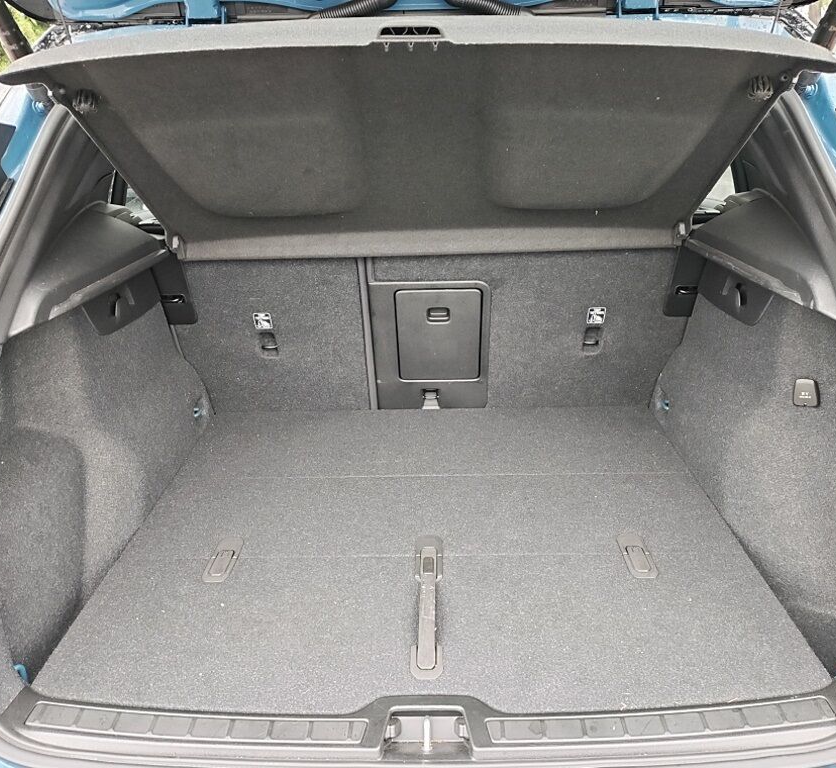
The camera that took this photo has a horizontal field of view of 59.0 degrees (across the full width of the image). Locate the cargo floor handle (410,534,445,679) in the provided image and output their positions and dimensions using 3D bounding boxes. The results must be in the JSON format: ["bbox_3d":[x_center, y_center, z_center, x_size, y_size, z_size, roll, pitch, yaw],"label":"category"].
[{"bbox_3d":[0.015,0.309,1.081,0.044,0.025,0.322,-1,22,1],"label":"cargo floor handle"}]

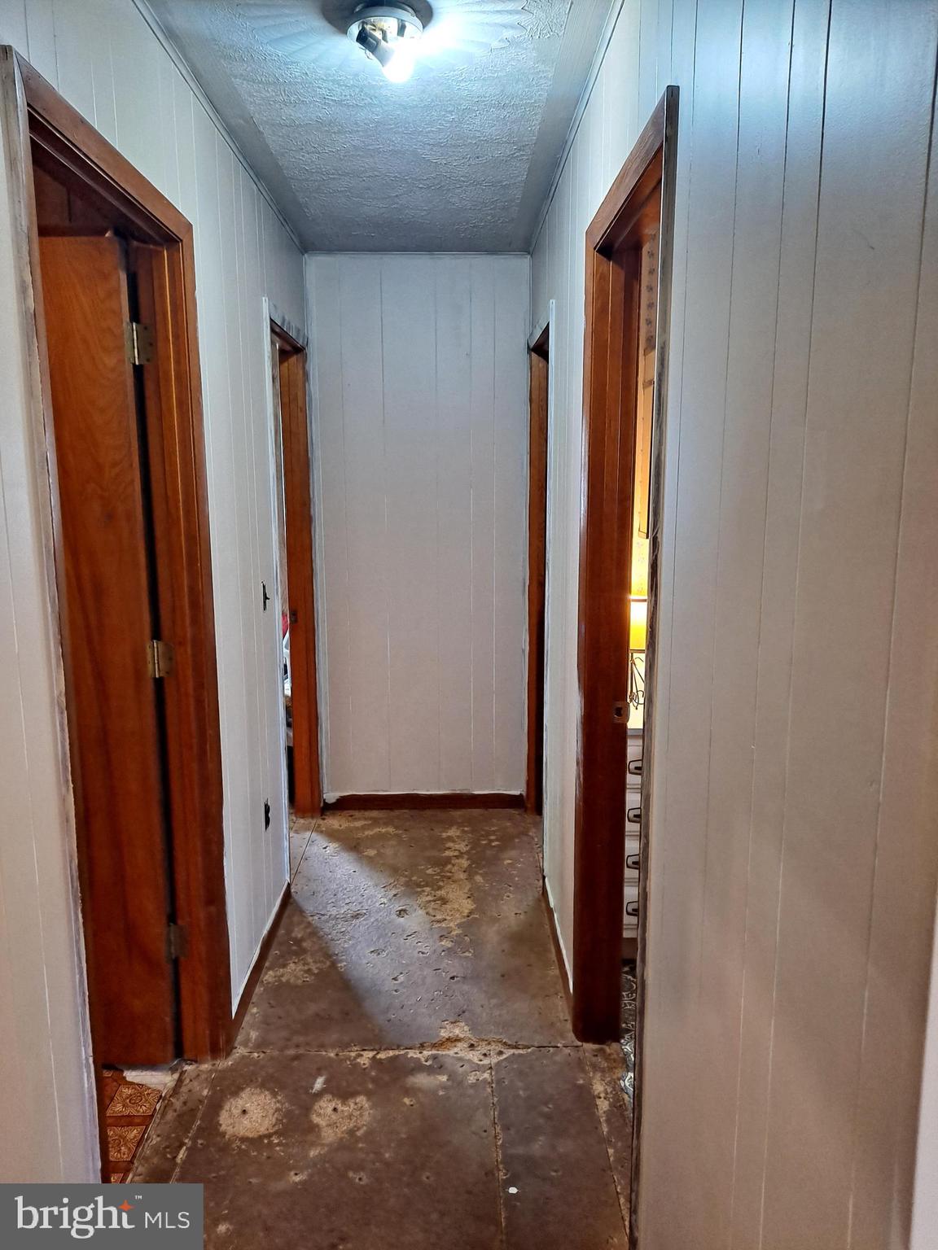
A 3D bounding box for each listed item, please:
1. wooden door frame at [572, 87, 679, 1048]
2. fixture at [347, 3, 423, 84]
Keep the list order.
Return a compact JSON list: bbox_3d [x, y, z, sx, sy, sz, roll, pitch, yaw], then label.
[{"bbox_3d":[0.359,0.166,1.924,0.140,2.100,0.813,0,10,-1],"label":"wooden door frame"},{"bbox_3d":[-0.167,-1.153,1.810,0.155,0.145,0.160,0,10,-1],"label":"fixture"}]

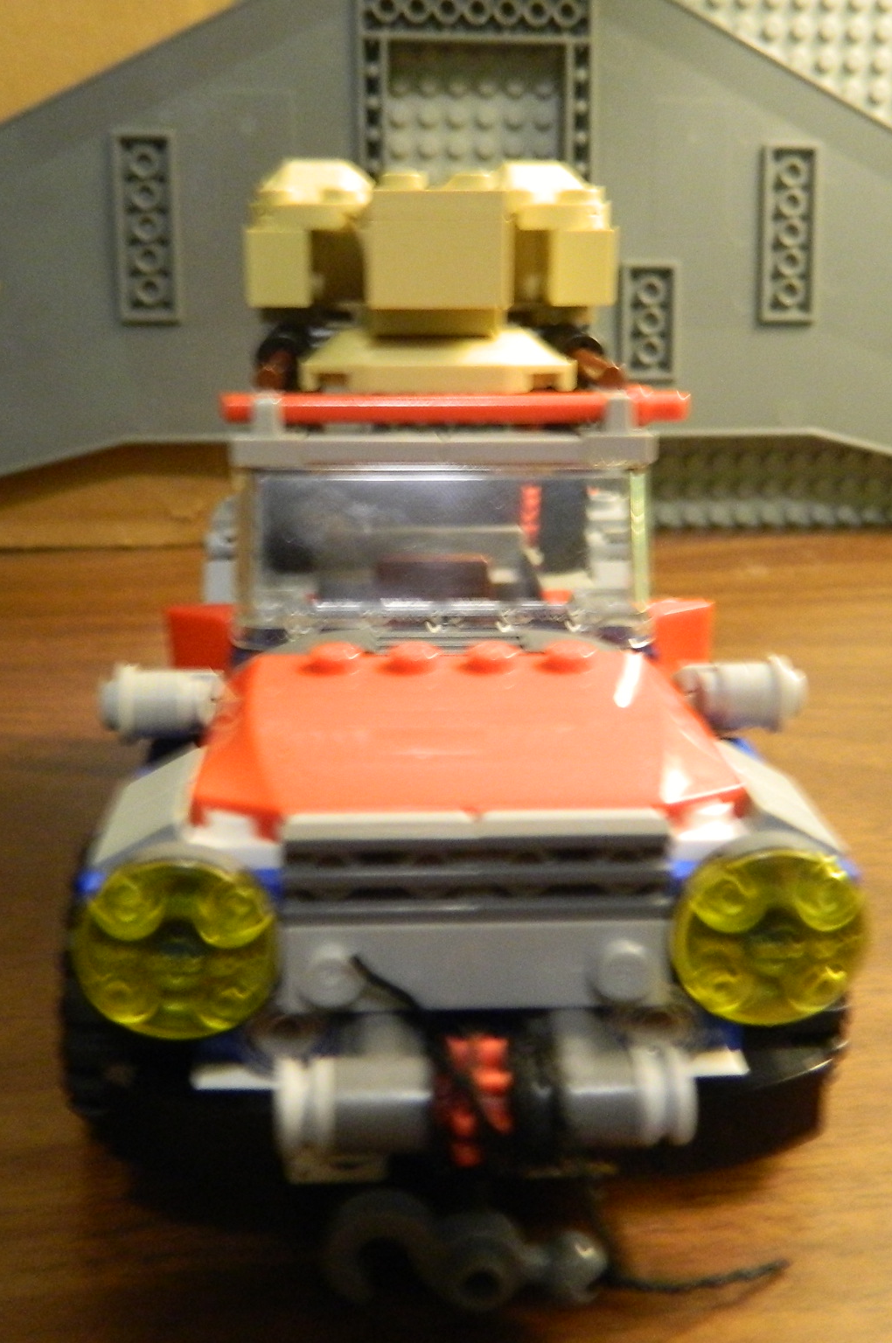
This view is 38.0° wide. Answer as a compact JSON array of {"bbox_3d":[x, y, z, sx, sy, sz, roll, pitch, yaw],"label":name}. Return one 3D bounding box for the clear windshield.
[{"bbox_3d":[0.000,-0.015,0.150,0.048,0.020,0.015,-1,20,-3],"label":"clear windshield"}]

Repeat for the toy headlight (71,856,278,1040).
[{"bbox_3d":[-0.022,0.023,0.103,0.016,0.016,0.005,-1,24,-3],"label":"toy headlight"}]

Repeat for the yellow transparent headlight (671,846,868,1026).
[{"bbox_3d":[0.027,0.022,0.106,0.016,0.016,0.005,-1,24,-3],"label":"yellow transparent headlight"}]

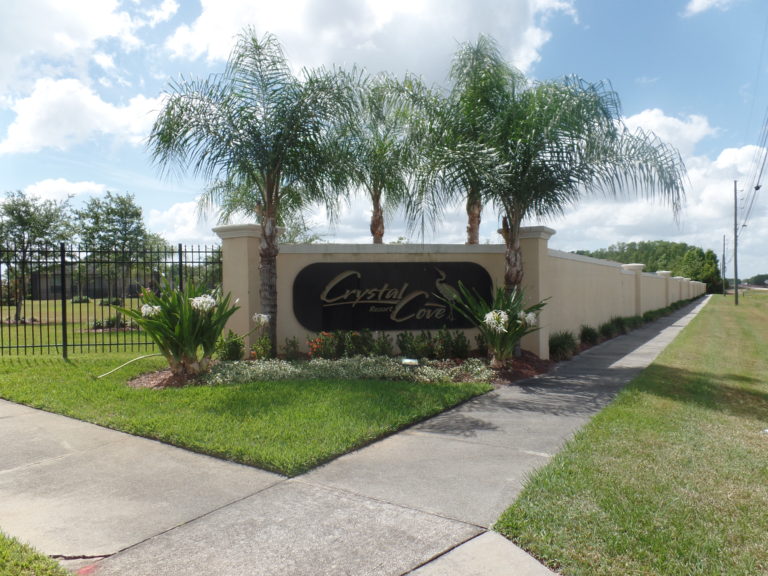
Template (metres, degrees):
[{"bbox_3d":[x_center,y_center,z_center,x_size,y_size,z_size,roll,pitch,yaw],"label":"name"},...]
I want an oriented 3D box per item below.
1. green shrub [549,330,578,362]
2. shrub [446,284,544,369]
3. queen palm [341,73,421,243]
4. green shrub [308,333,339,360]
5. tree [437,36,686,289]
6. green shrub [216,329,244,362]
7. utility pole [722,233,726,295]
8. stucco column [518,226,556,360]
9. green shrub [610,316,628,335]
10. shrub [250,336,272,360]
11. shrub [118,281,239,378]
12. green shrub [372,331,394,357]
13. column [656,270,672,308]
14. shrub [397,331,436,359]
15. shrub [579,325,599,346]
[{"bbox_3d":[3.240,1.020,9.200,0.580,0.540,0.580,0,0,0],"label":"green shrub"},{"bbox_3d":[1.720,0.575,7.800,1.470,1.310,1.350,0,0,0],"label":"shrub"},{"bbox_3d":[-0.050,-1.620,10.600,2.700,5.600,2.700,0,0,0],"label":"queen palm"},{"bbox_3d":[-1.024,0.983,8.500,0.500,0.450,0.420,-1,0,-7],"label":"green shrub"},{"bbox_3d":[3.080,-1.500,8.950,4.300,5.450,3.800,0,0,0],"label":"tree"},{"bbox_3d":[-2.452,0.918,8.150,0.440,0.511,0.420,-1,0,-7],"label":"green shrub"},{"bbox_3d":[58.100,-3.840,87.000,0.340,10.400,0.340,0,0,0],"label":"utility pole"},{"bbox_3d":[2.695,0.151,9.566,0.856,2.477,0.856,-1,0,33],"label":"stucco column"},{"bbox_3d":[6.740,1.070,14.600,0.550,0.520,0.550,0,0,0],"label":"green shrub"},{"bbox_3d":[-2.004,1.006,8.350,0.360,0.393,0.360,-1,0,-7],"label":"shrub"},{"bbox_3d":[-2.905,0.583,7.250,1.500,1.350,1.400,-1,0,-22],"label":"shrub"},{"bbox_3d":[-0.008,0.992,8.650,0.360,0.441,0.360,-1,0,-7],"label":"green shrub"},{"bbox_3d":[19.197,0.097,35.084,0.856,2.484,0.856,-1,0,33],"label":"column"},{"bbox_3d":[0.570,1.000,8.950,0.680,0.500,0.560,0,0,0],"label":"shrub"},{"bbox_3d":[4.901,1.148,12.200,0.460,0.502,0.460,-1,0,33],"label":"shrub"}]

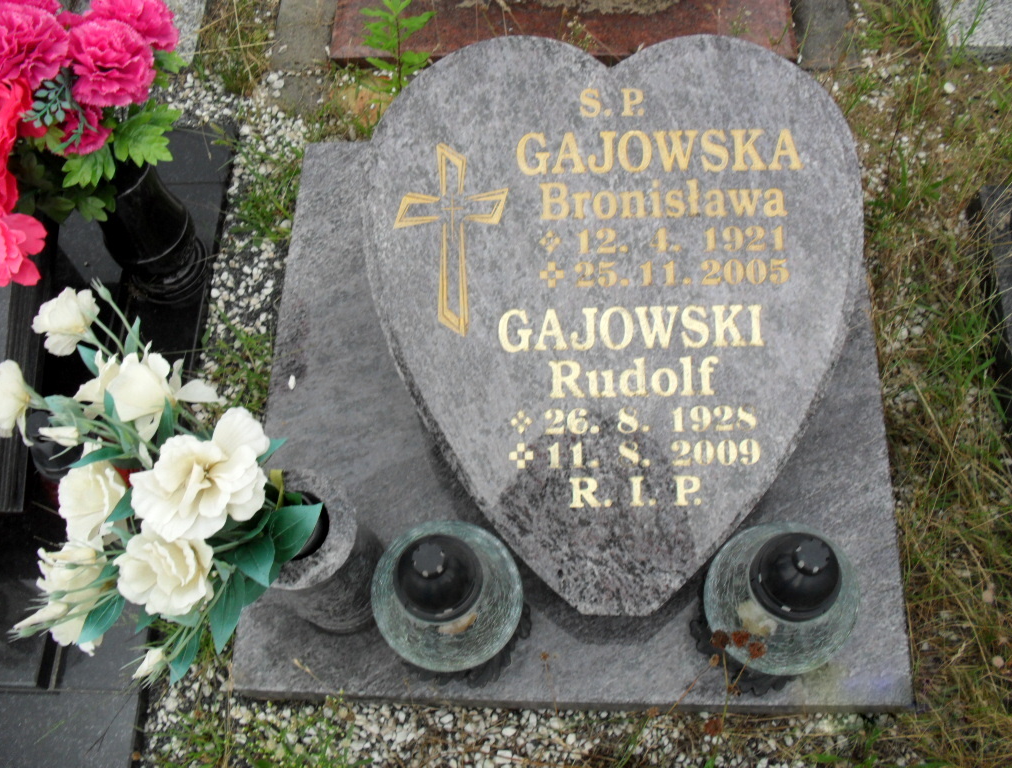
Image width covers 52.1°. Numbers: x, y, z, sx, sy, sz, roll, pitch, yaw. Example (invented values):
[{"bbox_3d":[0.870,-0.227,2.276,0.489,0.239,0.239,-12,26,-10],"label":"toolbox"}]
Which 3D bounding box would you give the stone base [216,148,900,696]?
[{"bbox_3d":[0.078,0.020,1.247,0.710,0.075,0.701,0,67,4],"label":"stone base"}]

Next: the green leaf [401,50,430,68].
[{"bbox_3d":[-0.122,-0.437,1.395,0.045,0.009,0.022,-24,68,-13],"label":"green leaf"}]

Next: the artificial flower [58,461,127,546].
[{"bbox_3d":[-0.348,0.101,0.872,0.062,0.050,0.074,0,81,-18],"label":"artificial flower"}]

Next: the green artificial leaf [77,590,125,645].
[{"bbox_3d":[-0.334,0.194,0.855,0.025,0.010,0.062,45,99,1],"label":"green artificial leaf"}]

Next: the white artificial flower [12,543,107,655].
[{"bbox_3d":[-0.364,0.175,0.845,0.063,0.080,0.083,-16,65,-27],"label":"white artificial flower"}]

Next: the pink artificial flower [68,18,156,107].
[{"bbox_3d":[-0.387,-0.315,1.014,0.084,0.060,0.090,0,98,-15],"label":"pink artificial flower"}]

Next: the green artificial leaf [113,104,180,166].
[{"bbox_3d":[-0.371,-0.257,1.070,0.063,0.022,0.058,27,72,-14],"label":"green artificial leaf"}]

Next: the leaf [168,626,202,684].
[{"bbox_3d":[-0.264,0.223,0.852,0.024,0.010,0.062,28,104,-3],"label":"leaf"}]

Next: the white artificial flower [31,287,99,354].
[{"bbox_3d":[-0.394,-0.056,0.923,0.055,0.060,0.060,44,77,-13],"label":"white artificial flower"}]

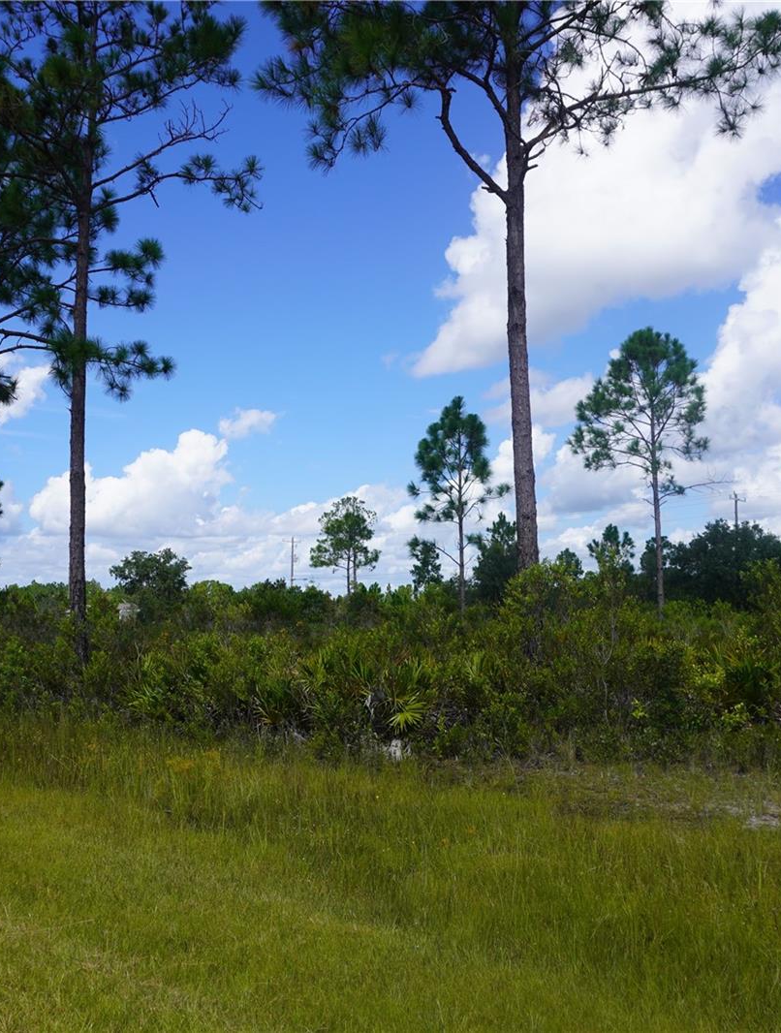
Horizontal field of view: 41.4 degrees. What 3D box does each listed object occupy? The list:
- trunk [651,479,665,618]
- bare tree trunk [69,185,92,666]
[{"bbox_3d":[10.952,1.466,42.276,0.260,6.150,0.260,-3,-5,14],"label":"trunk"},{"bbox_3d":[-7.015,-2.044,23.492,0.340,11.350,0.340,1,-5,-17],"label":"bare tree trunk"}]

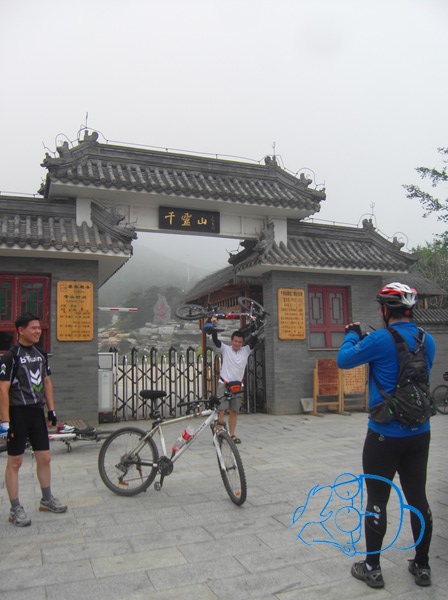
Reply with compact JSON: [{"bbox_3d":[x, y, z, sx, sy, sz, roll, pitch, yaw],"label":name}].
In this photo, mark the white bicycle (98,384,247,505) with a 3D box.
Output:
[{"bbox_3d":[-0.480,1.387,4.623,1.605,1.000,0.570,-3,-6,17],"label":"white bicycle"}]

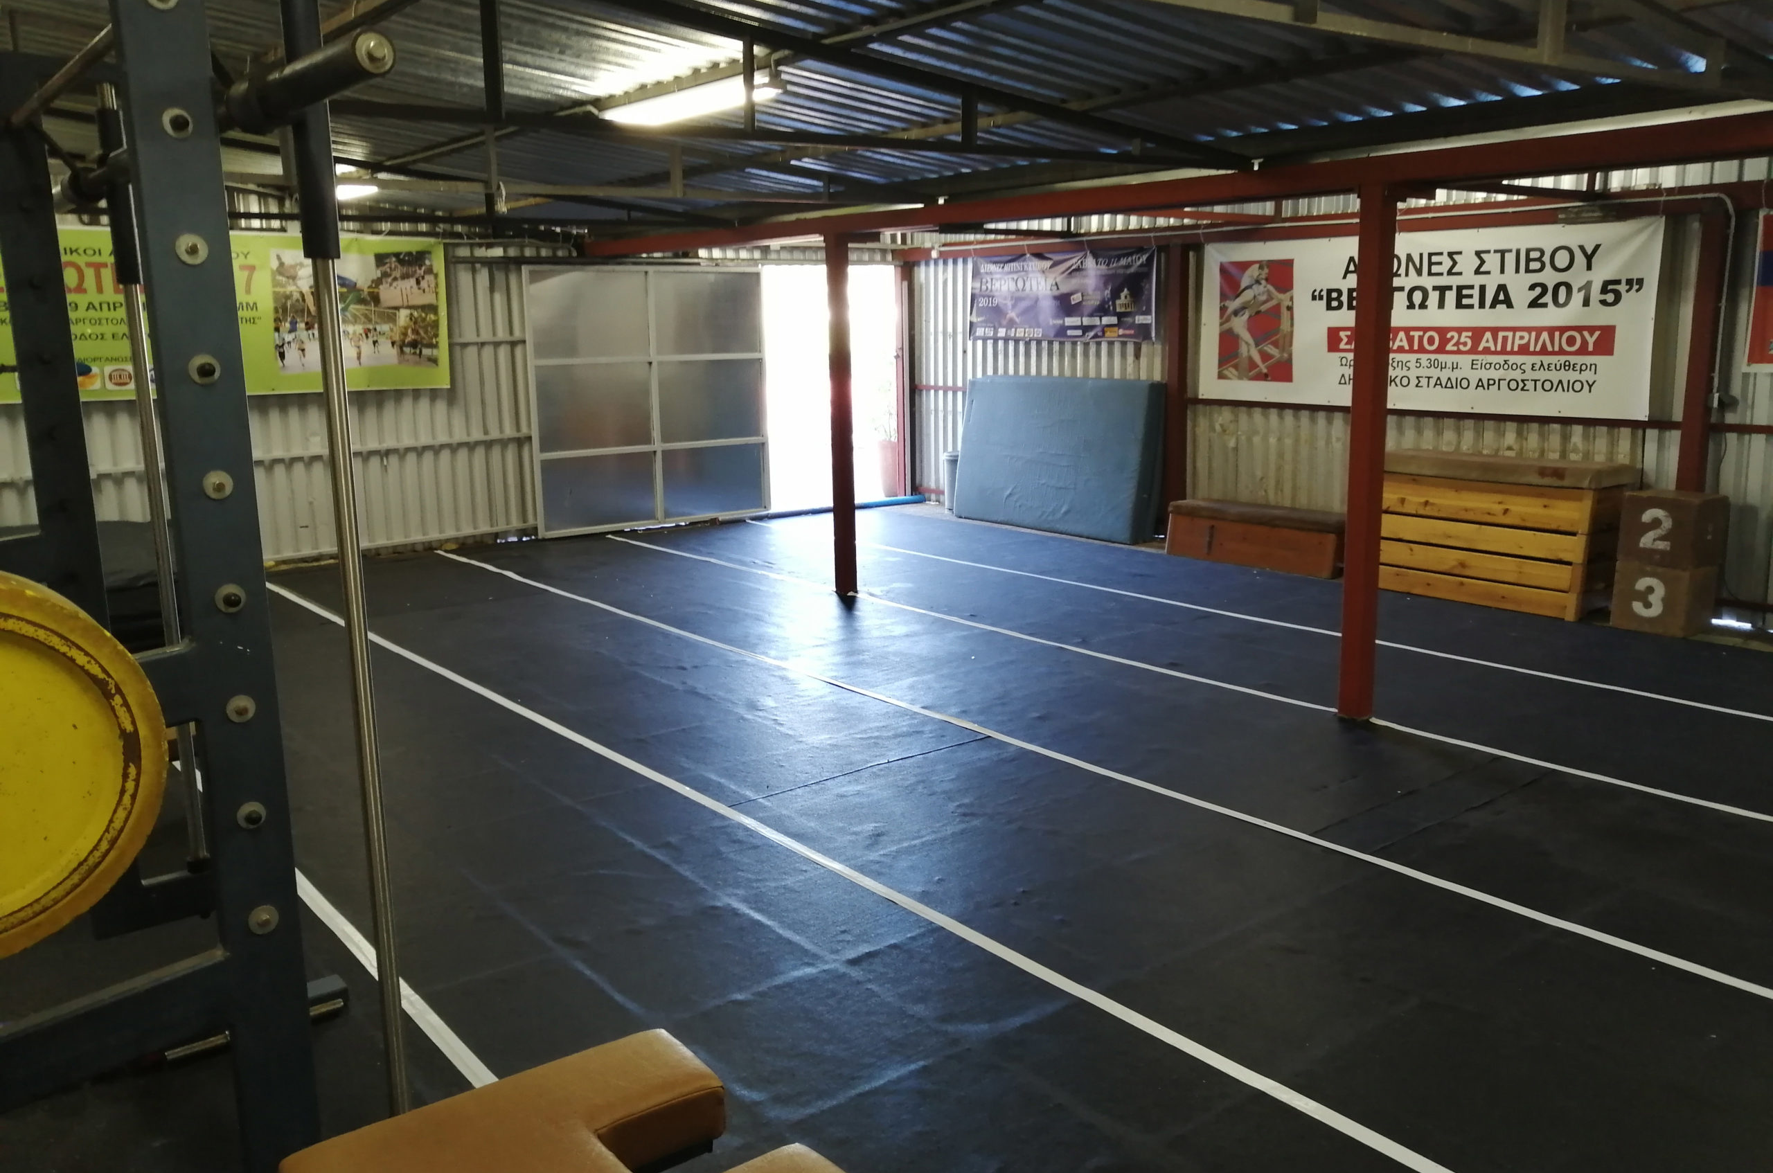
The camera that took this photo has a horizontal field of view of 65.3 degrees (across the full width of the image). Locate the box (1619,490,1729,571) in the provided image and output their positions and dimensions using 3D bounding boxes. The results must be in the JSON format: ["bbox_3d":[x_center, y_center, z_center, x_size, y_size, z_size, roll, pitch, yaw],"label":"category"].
[{"bbox_3d":[3.936,-0.289,6.912,0.325,0.335,0.354,-9,14,-33],"label":"box"}]

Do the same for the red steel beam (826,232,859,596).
[{"bbox_3d":[-0.253,-0.991,8.064,0.098,2.076,0.092,-10,14,-37],"label":"red steel beam"}]

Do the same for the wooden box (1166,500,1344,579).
[{"bbox_3d":[2.430,-0.321,8.882,0.377,0.340,1.282,-10,14,-37],"label":"wooden box"}]

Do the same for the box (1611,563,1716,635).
[{"bbox_3d":[3.938,0.037,6.978,0.325,0.325,0.356,-9,14,-33],"label":"box"}]

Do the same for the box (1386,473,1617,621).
[{"bbox_3d":[3.333,-0.302,7.710,0.443,0.728,1.337,-10,14,-37],"label":"box"}]

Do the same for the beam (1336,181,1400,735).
[{"bbox_3d":[1.876,-0.497,5.399,0.098,2.070,0.092,-10,14,-37],"label":"beam"}]

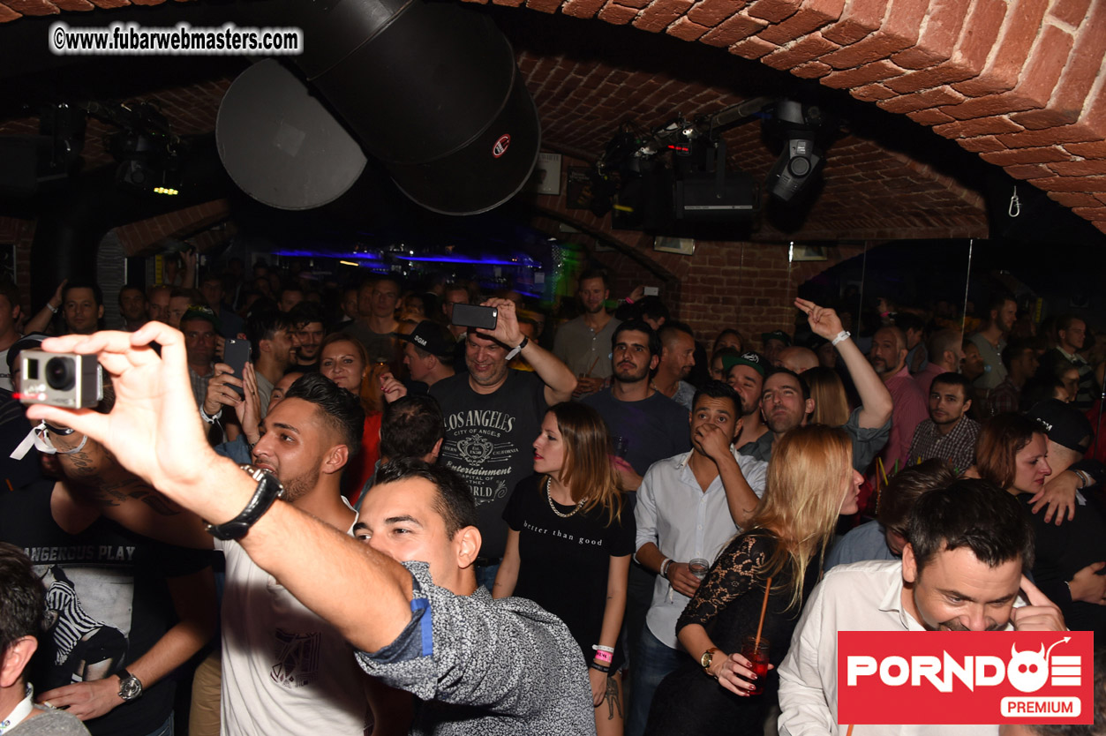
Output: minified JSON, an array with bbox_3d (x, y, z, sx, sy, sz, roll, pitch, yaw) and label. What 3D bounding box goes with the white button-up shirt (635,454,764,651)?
[{"bbox_3d":[0.499,0.595,2.860,0.480,0.680,0.320,3,7,12],"label":"white button-up shirt"}]

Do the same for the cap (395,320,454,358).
[{"bbox_3d":[-0.540,-0.116,3.600,0.265,0.145,0.180,14,6,-10],"label":"cap"}]

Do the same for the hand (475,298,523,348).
[{"bbox_3d":[-0.171,-0.142,2.770,0.135,0.165,0.090,-29,6,18],"label":"hand"}]

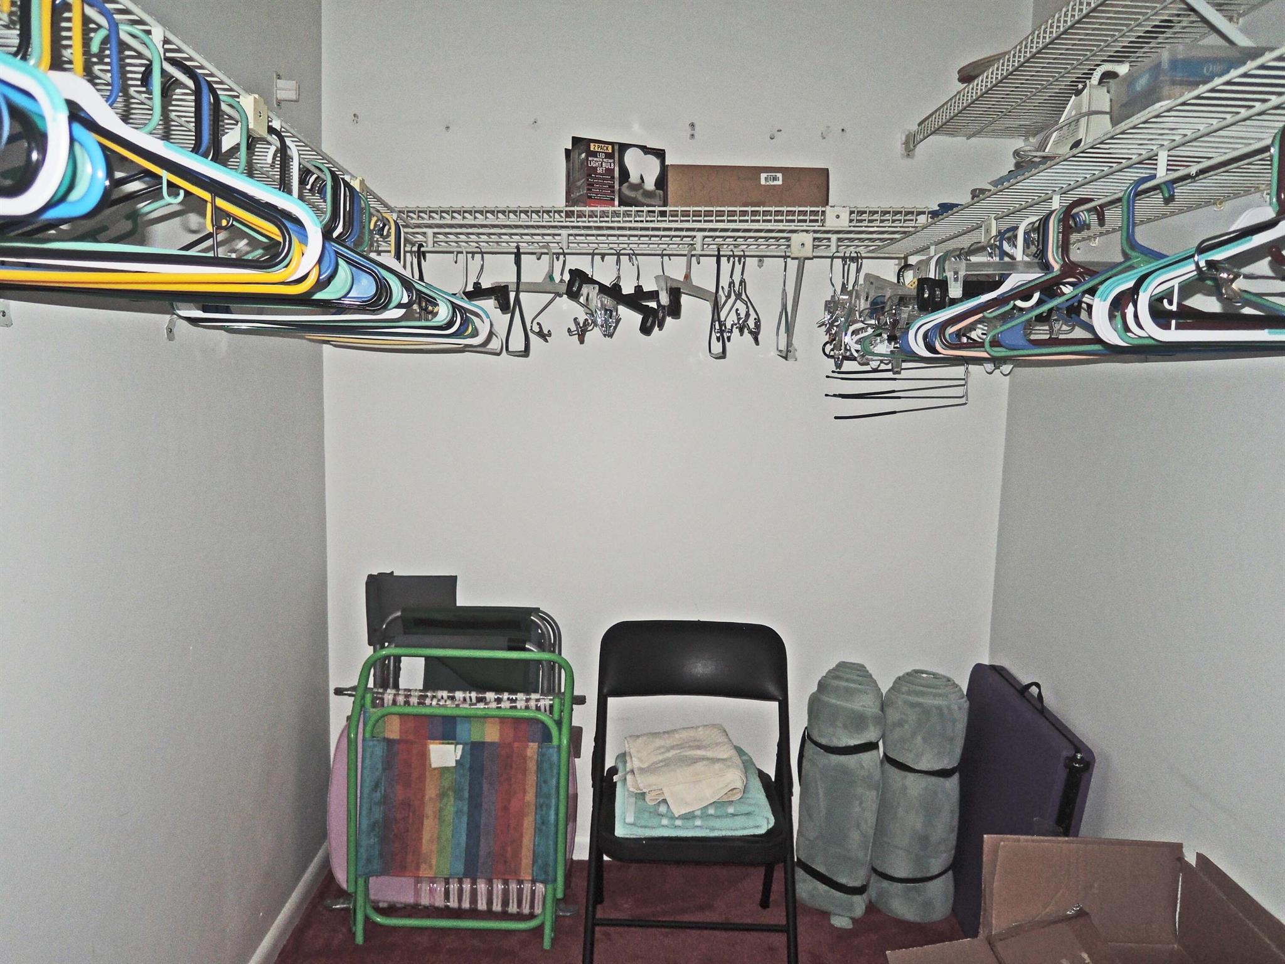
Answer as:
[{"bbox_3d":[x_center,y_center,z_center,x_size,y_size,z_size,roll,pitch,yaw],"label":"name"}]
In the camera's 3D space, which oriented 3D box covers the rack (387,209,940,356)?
[{"bbox_3d":[0.043,-0.469,2.160,1.190,0.320,0.380,2,5,1],"label":"rack"}]

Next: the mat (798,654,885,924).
[{"bbox_3d":[0.519,0.781,2.333,0.215,0.620,0.215,2,5,0],"label":"mat"}]

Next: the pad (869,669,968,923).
[{"bbox_3d":[0.727,0.794,2.328,0.213,0.605,0.213,2,5,0],"label":"pad"}]

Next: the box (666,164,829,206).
[{"bbox_3d":[0.240,-0.673,2.156,0.370,0.113,0.240,2,5,1],"label":"box"}]

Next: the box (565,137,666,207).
[{"bbox_3d":[-0.067,-0.693,2.060,0.232,0.153,0.080,0,6,-20],"label":"box"}]

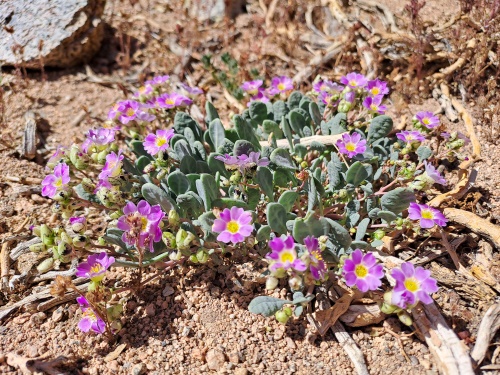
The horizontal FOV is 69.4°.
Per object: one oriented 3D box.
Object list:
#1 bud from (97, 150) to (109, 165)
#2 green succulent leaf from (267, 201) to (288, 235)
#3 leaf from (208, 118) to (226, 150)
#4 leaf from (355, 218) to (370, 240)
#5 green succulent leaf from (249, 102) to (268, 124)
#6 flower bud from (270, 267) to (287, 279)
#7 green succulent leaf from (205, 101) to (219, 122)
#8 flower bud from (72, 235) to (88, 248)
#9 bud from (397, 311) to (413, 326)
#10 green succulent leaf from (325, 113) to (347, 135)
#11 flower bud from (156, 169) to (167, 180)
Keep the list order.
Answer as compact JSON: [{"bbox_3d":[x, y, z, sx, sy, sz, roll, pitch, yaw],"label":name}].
[{"bbox_3d":[-0.138,-0.028,0.338,0.011,0.013,0.011,-12,30,-21],"label":"bud"},{"bbox_3d":[0.022,0.025,0.288,0.017,0.027,0.006,-11,18,3],"label":"green succulent leaf"},{"bbox_3d":[-0.044,-0.070,0.488,0.024,0.050,0.007,-3,30,1],"label":"leaf"},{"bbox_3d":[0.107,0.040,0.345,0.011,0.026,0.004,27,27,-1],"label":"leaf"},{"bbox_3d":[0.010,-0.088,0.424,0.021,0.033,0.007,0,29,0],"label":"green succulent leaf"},{"bbox_3d":[0.021,0.064,0.270,0.012,0.010,0.011,2,37,-2],"label":"flower bud"},{"bbox_3d":[-0.048,-0.094,0.457,0.016,0.035,0.008,-14,28,-12],"label":"green succulent leaf"},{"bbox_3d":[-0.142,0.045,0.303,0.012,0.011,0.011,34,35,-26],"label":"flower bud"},{"bbox_3d":[0.104,0.088,0.242,0.013,0.006,0.006,43,91,12],"label":"bud"},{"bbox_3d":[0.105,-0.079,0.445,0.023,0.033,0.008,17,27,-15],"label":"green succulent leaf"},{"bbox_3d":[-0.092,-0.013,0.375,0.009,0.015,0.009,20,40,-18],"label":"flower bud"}]

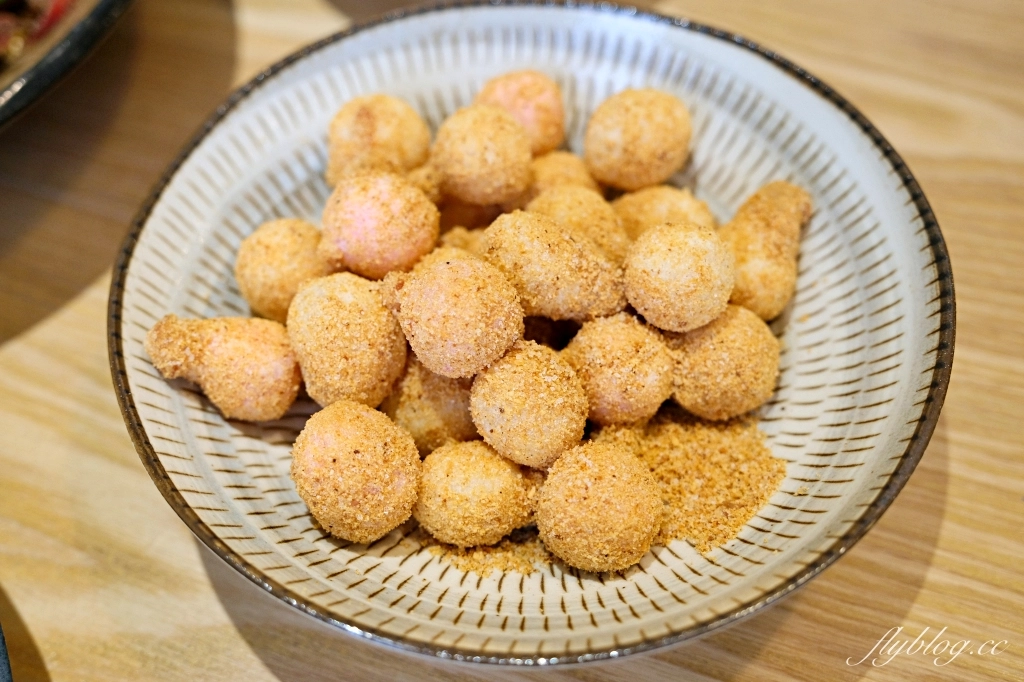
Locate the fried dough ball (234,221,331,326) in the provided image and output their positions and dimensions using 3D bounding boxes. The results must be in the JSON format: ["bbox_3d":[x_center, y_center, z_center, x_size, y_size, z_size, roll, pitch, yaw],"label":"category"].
[{"bbox_3d":[-0.068,-0.021,0.353,0.030,0.030,0.030,-1,54,1],"label":"fried dough ball"}]

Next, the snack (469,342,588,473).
[{"bbox_3d":[0.004,0.015,0.277,0.027,0.029,0.029,-1,55,2],"label":"snack"}]

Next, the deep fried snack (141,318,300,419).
[{"bbox_3d":[-0.069,0.006,0.285,0.037,0.024,0.024,10,56,10],"label":"deep fried snack"}]

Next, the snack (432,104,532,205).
[{"bbox_3d":[-0.009,-0.056,0.356,0.030,0.030,0.030,-1,54,1],"label":"snack"}]

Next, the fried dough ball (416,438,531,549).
[{"bbox_3d":[-0.009,0.035,0.274,0.026,0.025,0.026,-1,55,2],"label":"fried dough ball"}]

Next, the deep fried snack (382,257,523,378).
[{"bbox_3d":[-0.013,-0.006,0.276,0.031,0.029,0.029,-1,55,2],"label":"deep fried snack"}]

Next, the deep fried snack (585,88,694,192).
[{"bbox_3d":[0.034,-0.055,0.325,0.029,0.028,0.028,-1,55,2],"label":"deep fried snack"}]

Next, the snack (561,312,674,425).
[{"bbox_3d":[0.028,0.008,0.319,0.030,0.030,0.030,-1,54,1],"label":"snack"}]

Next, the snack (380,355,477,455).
[{"bbox_3d":[-0.019,0.015,0.293,0.027,0.027,0.027,-1,55,2],"label":"snack"}]

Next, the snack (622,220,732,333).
[{"bbox_3d":[0.042,-0.016,0.295,0.027,0.027,0.027,-1,55,2],"label":"snack"}]

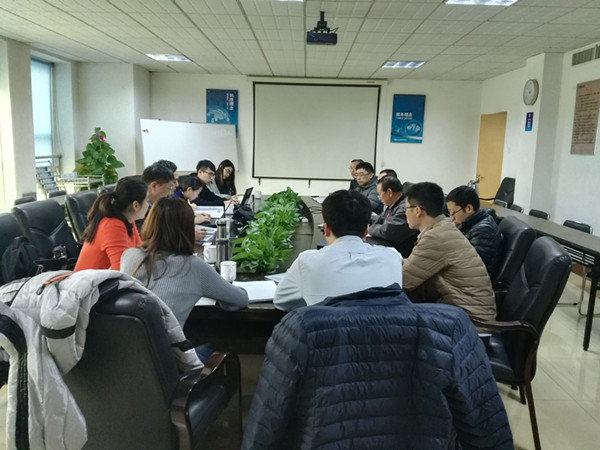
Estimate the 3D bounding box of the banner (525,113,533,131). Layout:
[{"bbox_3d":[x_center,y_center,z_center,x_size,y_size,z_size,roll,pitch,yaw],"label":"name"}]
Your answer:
[{"bbox_3d":[3.162,-1.421,6.694,0.020,0.260,0.220,2,10,1],"label":"banner"}]

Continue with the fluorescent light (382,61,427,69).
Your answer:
[{"bbox_3d":[1.599,-2.490,7.509,0.600,0.070,0.600,2,10,1],"label":"fluorescent light"}]

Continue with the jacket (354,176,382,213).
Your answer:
[{"bbox_3d":[0.797,-0.210,5.249,0.520,0.620,0.520,-4,11,-32],"label":"jacket"}]

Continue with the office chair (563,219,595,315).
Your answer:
[{"bbox_3d":[2.612,0.363,4.611,0.540,0.800,0.500,2,10,1],"label":"office chair"}]

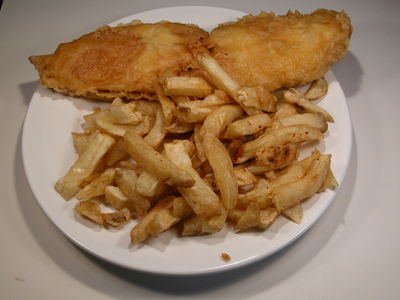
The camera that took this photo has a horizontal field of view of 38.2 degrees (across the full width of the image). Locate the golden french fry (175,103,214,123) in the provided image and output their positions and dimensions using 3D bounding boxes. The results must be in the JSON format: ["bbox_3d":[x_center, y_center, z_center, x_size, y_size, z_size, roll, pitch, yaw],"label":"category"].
[{"bbox_3d":[-0.004,-0.031,0.470,0.033,0.012,0.013,-4,56,3],"label":"golden french fry"}]

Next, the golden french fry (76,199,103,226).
[{"bbox_3d":[-0.083,0.047,0.435,0.019,0.007,0.010,30,61,17],"label":"golden french fry"}]

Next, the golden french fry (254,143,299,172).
[{"bbox_3d":[0.061,0.005,0.455,0.036,0.010,0.011,-17,58,-15],"label":"golden french fry"}]

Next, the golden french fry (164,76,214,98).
[{"bbox_3d":[-0.010,-0.052,0.479,0.037,0.010,0.011,3,57,0],"label":"golden french fry"}]

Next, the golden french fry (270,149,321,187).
[{"bbox_3d":[0.073,0.015,0.444,0.040,0.010,0.011,-29,61,-13],"label":"golden french fry"}]

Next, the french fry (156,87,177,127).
[{"bbox_3d":[-0.027,-0.035,0.470,0.011,0.010,0.032,-11,74,-7],"label":"french fry"}]

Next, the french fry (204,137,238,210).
[{"bbox_3d":[0.015,0.015,0.430,0.016,0.013,0.059,-10,64,-6],"label":"french fry"}]

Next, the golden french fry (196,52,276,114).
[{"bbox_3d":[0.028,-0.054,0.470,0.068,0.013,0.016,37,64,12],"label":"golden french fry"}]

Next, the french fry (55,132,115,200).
[{"bbox_3d":[-0.090,0.012,0.452,0.013,0.011,0.054,33,77,21],"label":"french fry"}]

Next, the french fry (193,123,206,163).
[{"bbox_3d":[0.000,-0.006,0.461,0.010,0.011,0.036,-5,56,-2],"label":"french fry"}]

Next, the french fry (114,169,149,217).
[{"bbox_3d":[-0.052,0.033,0.437,0.014,0.012,0.032,-27,83,-16],"label":"french fry"}]

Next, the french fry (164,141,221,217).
[{"bbox_3d":[-0.006,0.021,0.435,0.015,0.012,0.057,-24,65,-14],"label":"french fry"}]

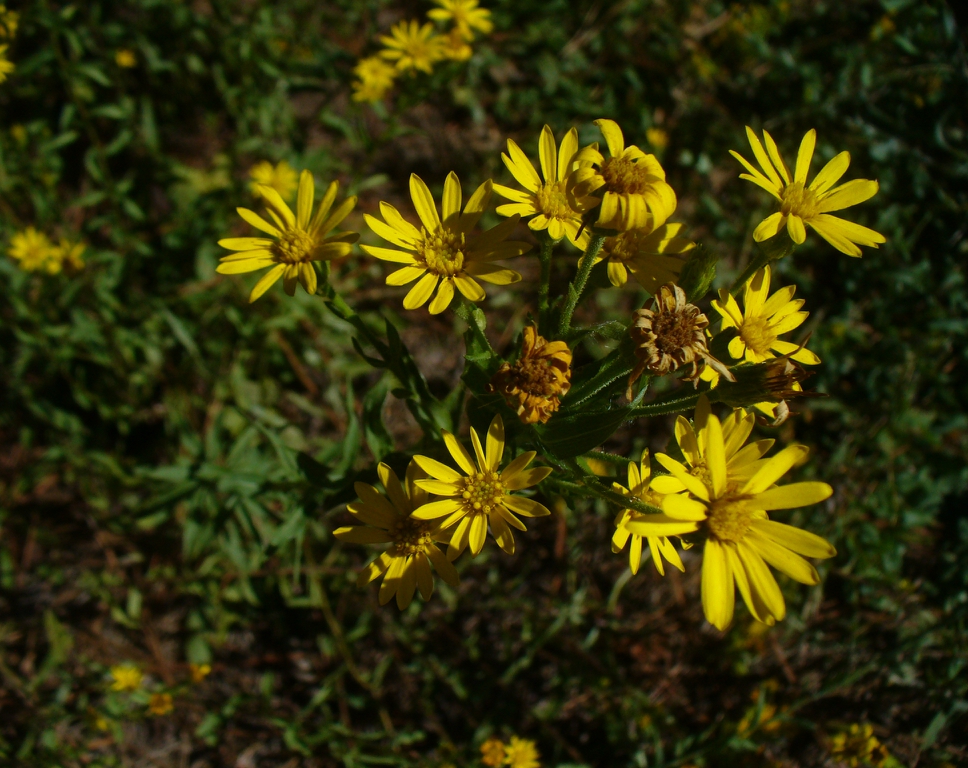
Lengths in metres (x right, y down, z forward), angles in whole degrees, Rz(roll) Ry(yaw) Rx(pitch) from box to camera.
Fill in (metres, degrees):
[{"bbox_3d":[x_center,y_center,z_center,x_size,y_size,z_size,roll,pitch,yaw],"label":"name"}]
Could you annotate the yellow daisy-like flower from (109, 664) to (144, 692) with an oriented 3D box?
[{"bbox_3d":[-0.245,0.202,0.750,0.025,0.010,0.022,0,63,-6],"label":"yellow daisy-like flower"}]

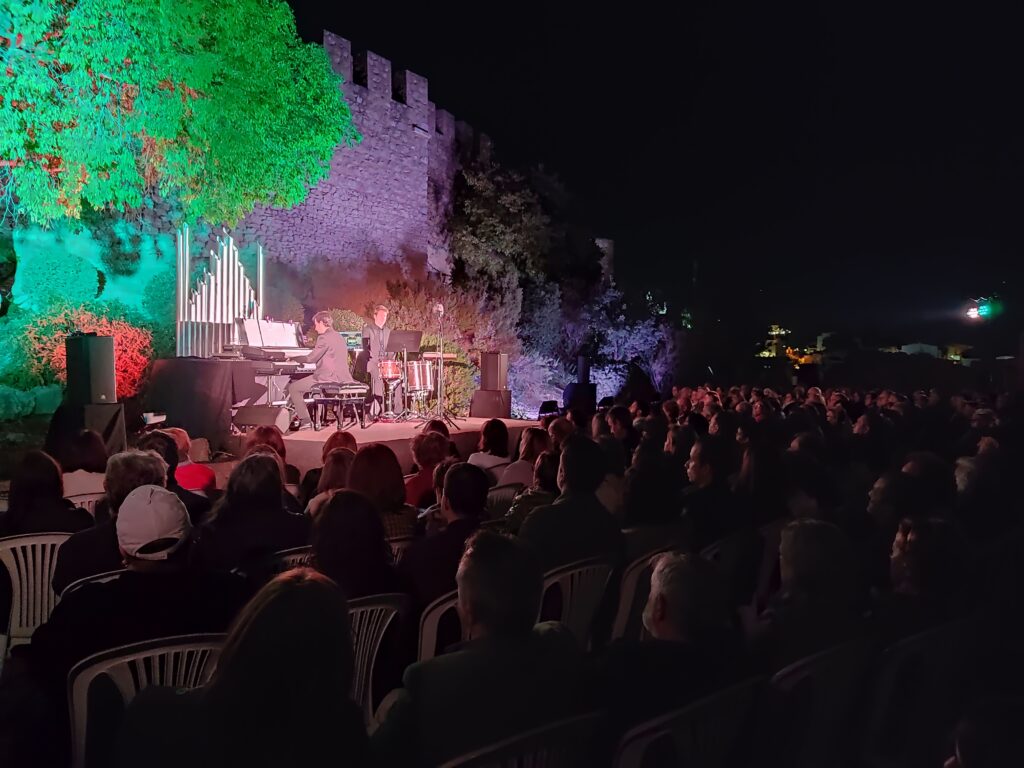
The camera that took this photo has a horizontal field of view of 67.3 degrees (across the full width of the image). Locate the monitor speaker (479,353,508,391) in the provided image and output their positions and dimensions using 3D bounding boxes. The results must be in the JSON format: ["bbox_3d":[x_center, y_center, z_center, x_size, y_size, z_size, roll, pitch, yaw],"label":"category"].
[{"bbox_3d":[-0.253,-0.185,11.400,0.310,0.560,0.320,1,1,30],"label":"monitor speaker"}]

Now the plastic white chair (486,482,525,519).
[{"bbox_3d":[-0.260,1.125,5.500,0.550,0.810,0.550,0,0,-43],"label":"plastic white chair"}]

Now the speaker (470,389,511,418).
[{"bbox_3d":[-0.314,0.305,11.450,0.520,0.420,0.460,1,1,30],"label":"speaker"}]

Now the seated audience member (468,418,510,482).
[{"bbox_3d":[-0.250,0.900,6.580,0.480,1.240,0.720,-1,1,-43],"label":"seated audience member"}]

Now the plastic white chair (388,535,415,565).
[{"bbox_3d":[-0.655,1.150,3.880,0.540,0.820,0.550,-1,1,-30],"label":"plastic white chair"}]

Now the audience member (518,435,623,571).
[{"bbox_3d":[0.140,0.885,3.360,0.740,1.350,0.540,1,1,43],"label":"audience member"}]

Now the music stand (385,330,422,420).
[{"bbox_3d":[-1.570,-0.130,11.100,0.520,1.300,0.480,0,0,-28],"label":"music stand"}]

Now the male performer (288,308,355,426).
[{"bbox_3d":[-2.300,-0.170,9.250,0.850,1.380,0.550,0,0,14],"label":"male performer"}]

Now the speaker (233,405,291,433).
[{"bbox_3d":[-2.760,0.385,8.450,0.550,0.330,0.400,0,1,20],"label":"speaker"}]

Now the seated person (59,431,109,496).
[{"bbox_3d":[-2.480,0.880,4.500,0.500,1.220,0.750,0,0,-20],"label":"seated person"}]

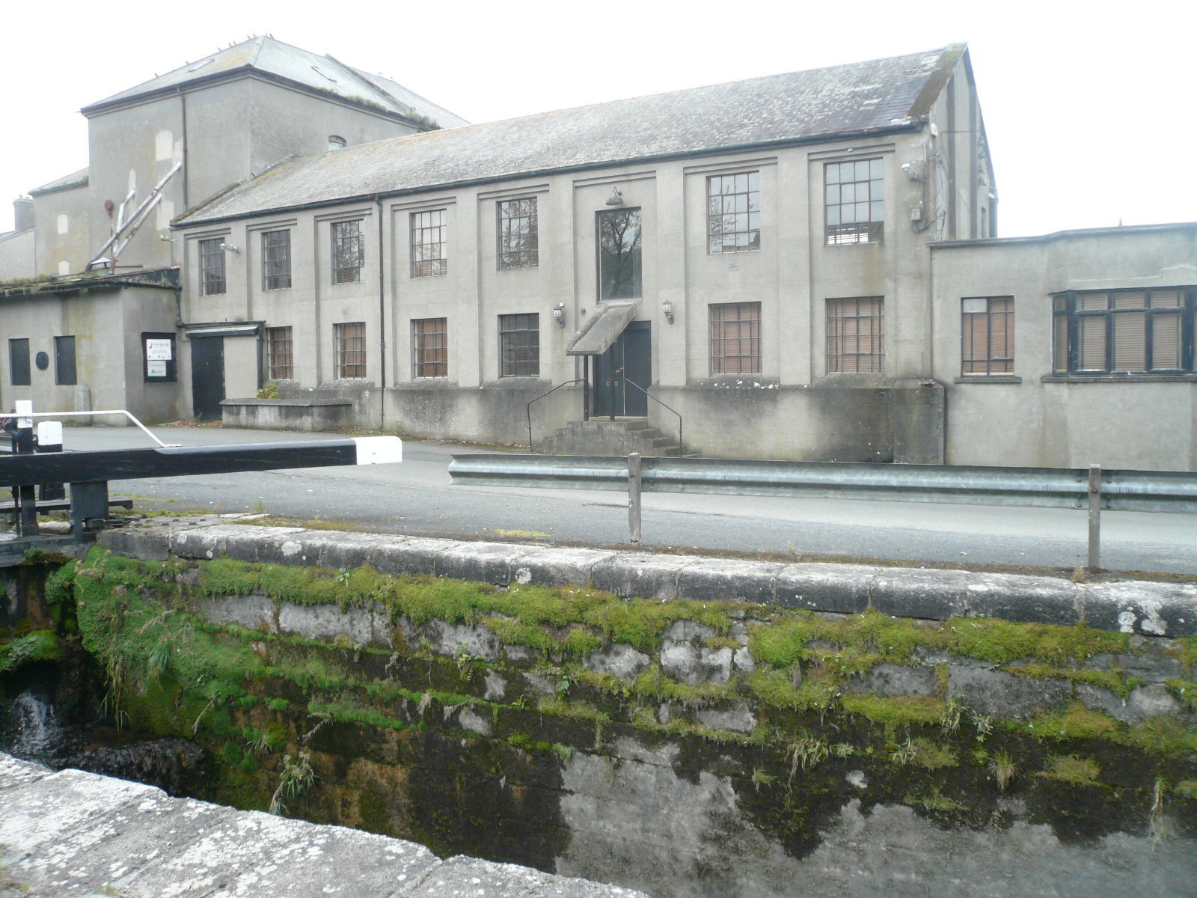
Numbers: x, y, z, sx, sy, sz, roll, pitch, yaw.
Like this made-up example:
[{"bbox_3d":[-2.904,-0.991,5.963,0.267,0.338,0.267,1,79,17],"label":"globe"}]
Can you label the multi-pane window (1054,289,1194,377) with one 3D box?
[{"bbox_3d":[8.760,-1.950,16.116,2.240,1.470,0.350,2,5,30],"label":"multi-pane window"}]

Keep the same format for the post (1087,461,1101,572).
[{"bbox_3d":[3.869,0.529,7.550,0.088,0.820,0.095,1,4,22],"label":"post"}]

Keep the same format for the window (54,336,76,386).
[{"bbox_3d":[-15.401,-2.562,28.130,1.020,1.420,0.120,2,5,30],"label":"window"}]

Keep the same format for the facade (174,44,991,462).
[{"bbox_3d":[-1.144,-4.544,25.895,21.350,8.670,7.800,2,5,30],"label":"facade"}]

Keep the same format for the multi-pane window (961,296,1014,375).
[{"bbox_3d":[7.001,-2.017,17.399,0.890,1.420,0.120,2,5,30],"label":"multi-pane window"}]

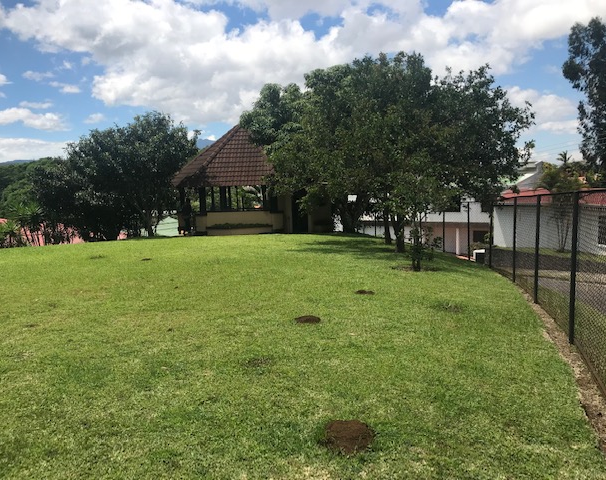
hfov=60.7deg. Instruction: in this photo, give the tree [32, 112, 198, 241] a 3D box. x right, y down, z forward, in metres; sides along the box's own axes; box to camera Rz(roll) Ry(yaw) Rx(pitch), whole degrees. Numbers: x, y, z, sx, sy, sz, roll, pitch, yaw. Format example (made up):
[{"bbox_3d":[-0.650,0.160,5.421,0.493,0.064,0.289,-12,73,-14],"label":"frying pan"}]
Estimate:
[{"bbox_3d":[-9.831,-3.260,27.000,8.700,6.800,7.200,0,5,0],"label":"tree"}]

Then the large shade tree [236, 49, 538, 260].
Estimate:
[{"bbox_3d":[3.020,-3.020,18.500,10.400,7.400,8.500,0,5,0],"label":"large shade tree"}]

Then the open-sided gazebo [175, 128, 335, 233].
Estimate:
[{"bbox_3d":[-2.537,-2.881,25.500,7.700,5.600,7.000,0,5,0],"label":"open-sided gazebo"}]

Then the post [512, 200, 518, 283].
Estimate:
[{"bbox_3d":[4.341,0.010,10.600,0.060,1.720,0.060,0,5,0],"label":"post"}]

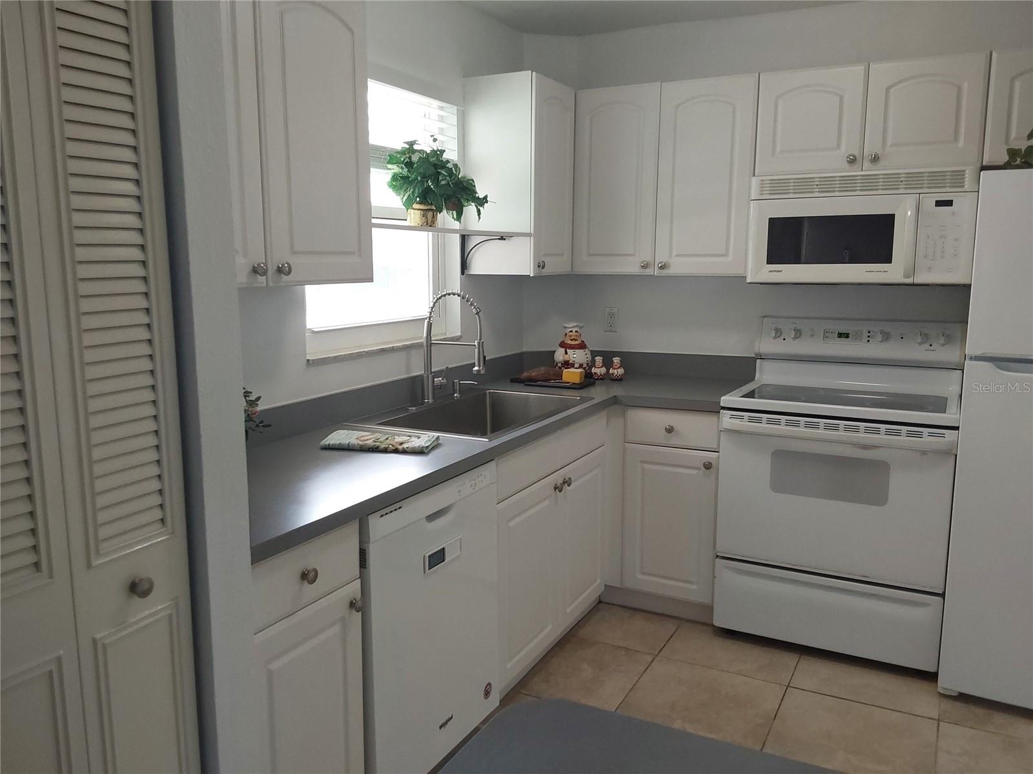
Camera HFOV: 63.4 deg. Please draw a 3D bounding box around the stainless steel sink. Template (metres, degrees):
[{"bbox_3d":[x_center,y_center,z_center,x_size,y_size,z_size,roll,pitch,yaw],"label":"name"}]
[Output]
[{"bbox_3d":[-0.125,0.190,2.919,0.520,0.220,0.815,5,10,27],"label":"stainless steel sink"}]

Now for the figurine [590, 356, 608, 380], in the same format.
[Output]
[{"bbox_3d":[0.357,-0.084,3.653,0.073,0.100,0.062,1,9,3],"label":"figurine"}]

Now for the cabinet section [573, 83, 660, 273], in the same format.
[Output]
[{"bbox_3d":[0.487,-0.881,3.633,0.371,0.763,0.320,5,10,28],"label":"cabinet section"}]

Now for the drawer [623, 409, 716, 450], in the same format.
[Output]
[{"bbox_3d":[0.707,0.132,3.436,0.371,0.134,0.480,5,10,27],"label":"drawer"}]

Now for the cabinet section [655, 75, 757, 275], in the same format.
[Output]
[{"bbox_3d":[0.822,-0.849,3.458,0.388,0.764,0.320,5,10,28],"label":"cabinet section"}]

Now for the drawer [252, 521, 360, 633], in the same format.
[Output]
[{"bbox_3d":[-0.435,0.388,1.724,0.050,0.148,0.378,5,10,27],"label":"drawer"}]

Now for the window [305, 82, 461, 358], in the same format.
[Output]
[{"bbox_3d":[-0.473,-0.599,2.976,0.110,0.920,0.950,5,10,27],"label":"window"}]

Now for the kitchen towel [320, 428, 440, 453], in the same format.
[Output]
[{"bbox_3d":[-0.390,0.158,2.402,0.306,0.023,0.148,2,9,10],"label":"kitchen towel"}]

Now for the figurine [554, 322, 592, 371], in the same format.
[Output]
[{"bbox_3d":[0.254,-0.170,3.761,0.168,0.236,0.150,-1,9,-9],"label":"figurine"}]

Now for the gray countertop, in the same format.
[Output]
[{"bbox_3d":[-0.013,0.135,2.747,1.040,0.039,2.610,5,10,27],"label":"gray countertop"}]

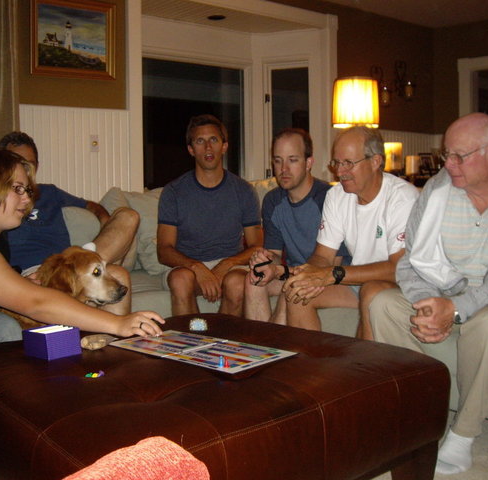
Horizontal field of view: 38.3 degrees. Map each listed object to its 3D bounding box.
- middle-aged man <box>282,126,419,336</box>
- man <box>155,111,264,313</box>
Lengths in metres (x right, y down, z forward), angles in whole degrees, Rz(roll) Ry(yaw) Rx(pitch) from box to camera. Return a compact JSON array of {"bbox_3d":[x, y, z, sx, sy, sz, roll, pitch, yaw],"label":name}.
[{"bbox_3d":[0.420,0.143,2.540,0.540,1.140,0.760,2,4,38],"label":"middle-aged man"},{"bbox_3d":[-0.155,0.060,3.020,0.500,1.230,0.720,-1,3,-3],"label":"man"}]

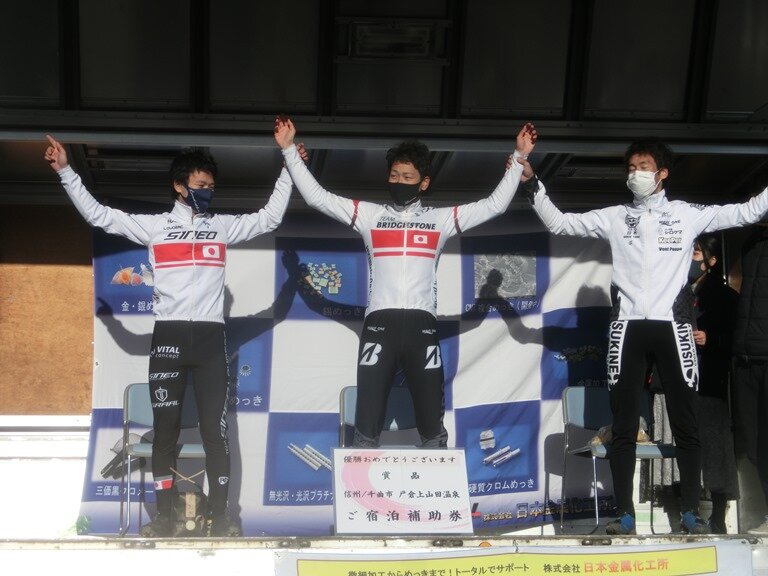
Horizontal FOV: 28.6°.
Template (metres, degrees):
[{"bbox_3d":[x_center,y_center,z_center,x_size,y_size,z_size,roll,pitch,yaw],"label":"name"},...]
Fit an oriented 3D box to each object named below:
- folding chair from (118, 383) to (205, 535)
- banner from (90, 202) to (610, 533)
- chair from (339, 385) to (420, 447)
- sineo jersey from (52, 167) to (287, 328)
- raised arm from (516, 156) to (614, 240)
[{"bbox_3d":[-1.008,0.820,7.221,0.480,0.735,0.470,1,-9,-11],"label":"folding chair"},{"bbox_3d":[-0.172,0.461,8.228,2.930,1.760,0.180,1,-9,-5],"label":"banner"},{"bbox_3d":[0.060,0.825,7.280,0.480,0.735,0.470,1,-9,-11],"label":"chair"},{"bbox_3d":[-0.935,-0.200,6.763,1.020,0.690,0.320,1,-9,-11],"label":"sineo jersey"},{"bbox_3d":[0.836,-0.412,6.947,0.430,0.360,0.200,1,-9,-6],"label":"raised arm"}]

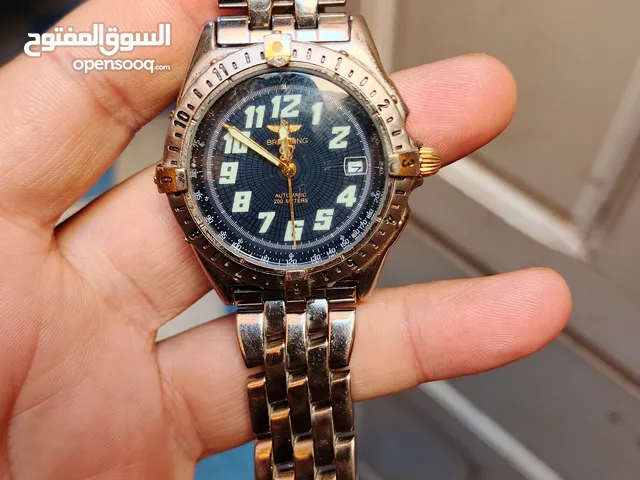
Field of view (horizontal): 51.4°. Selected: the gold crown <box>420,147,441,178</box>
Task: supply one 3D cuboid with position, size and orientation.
[{"bbox_3d":[0.018,-0.012,0.107,0.004,0.005,0.005,-4,12,2],"label":"gold crown"}]

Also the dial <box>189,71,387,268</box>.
[{"bbox_3d":[-0.005,-0.011,0.107,0.032,0.032,0.003,-4,12,2],"label":"dial"}]

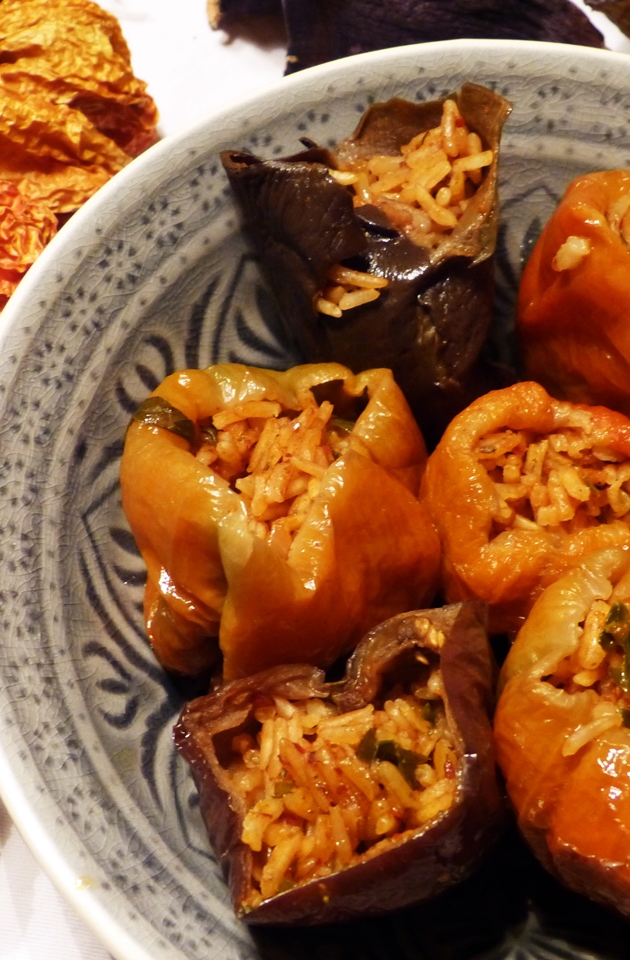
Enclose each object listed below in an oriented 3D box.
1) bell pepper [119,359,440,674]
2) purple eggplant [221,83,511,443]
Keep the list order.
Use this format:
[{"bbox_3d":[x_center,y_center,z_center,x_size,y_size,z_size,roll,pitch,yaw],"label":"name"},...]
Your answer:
[{"bbox_3d":[-0.008,0.010,0.328,0.058,0.048,0.050,1,63,-1],"label":"bell pepper"},{"bbox_3d":[0.011,-0.046,0.349,0.056,0.060,0.047,-6,63,-5],"label":"purple eggplant"}]

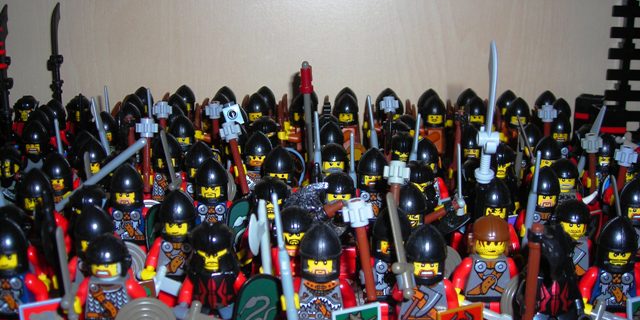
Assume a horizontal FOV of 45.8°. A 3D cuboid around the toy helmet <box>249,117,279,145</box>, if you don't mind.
[{"bbox_3d":[-0.027,-0.015,0.374,0.013,0.013,0.013,0,16,-3],"label":"toy helmet"}]

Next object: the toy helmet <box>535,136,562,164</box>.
[{"bbox_3d":[0.102,-0.002,0.337,0.013,0.015,0.013,8,19,24],"label":"toy helmet"}]

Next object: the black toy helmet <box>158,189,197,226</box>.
[{"bbox_3d":[-0.049,0.017,0.261,0.012,0.015,0.013,-2,17,-9],"label":"black toy helmet"}]

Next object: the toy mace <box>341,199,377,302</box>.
[{"bbox_3d":[0.014,0.029,0.240,0.010,0.036,0.010,-3,20,20],"label":"toy mace"}]

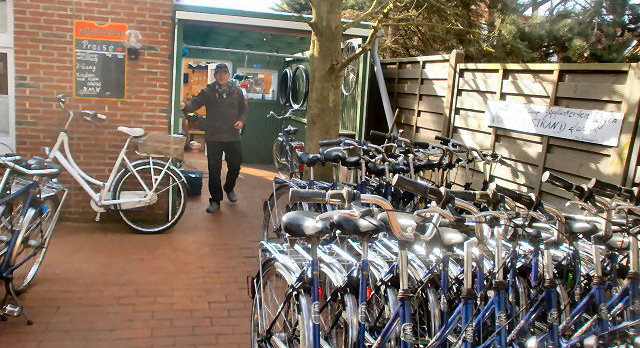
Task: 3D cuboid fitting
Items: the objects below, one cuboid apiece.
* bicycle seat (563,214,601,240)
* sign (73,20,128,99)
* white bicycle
[{"bbox_3d":[1.323,0.267,2.630,0.200,0.100,0.255,-2,12,-27],"label":"bicycle seat"},{"bbox_3d":[-2.164,-1.119,5.104,0.505,0.745,0.030,3,10,-9],"label":"sign"},{"bbox_3d":[-2.147,-0.015,4.841,1.820,1.170,0.620,3,10,-9],"label":"white bicycle"}]

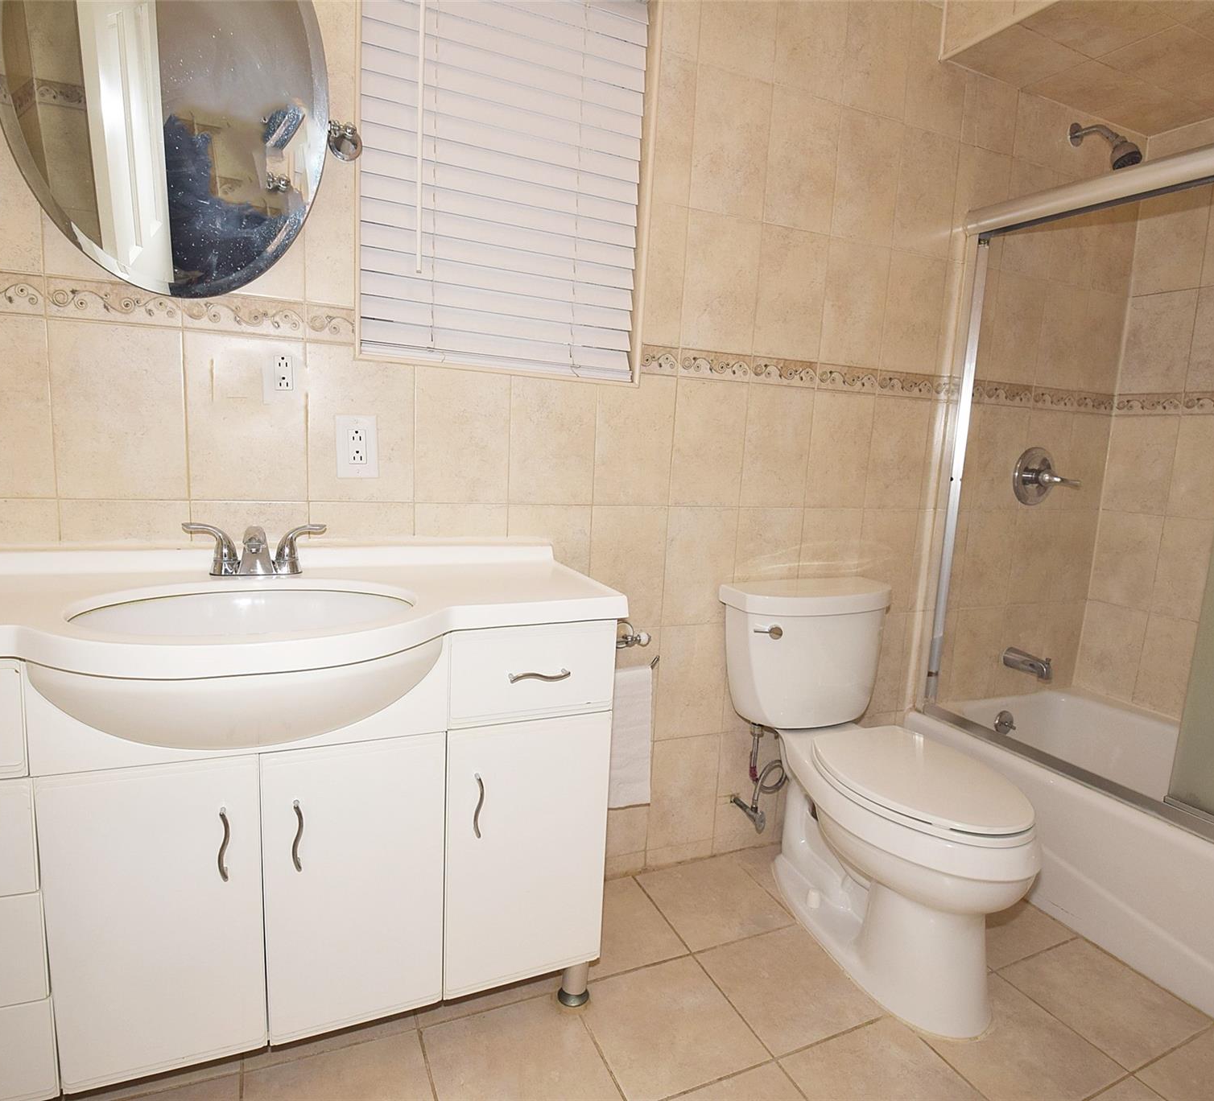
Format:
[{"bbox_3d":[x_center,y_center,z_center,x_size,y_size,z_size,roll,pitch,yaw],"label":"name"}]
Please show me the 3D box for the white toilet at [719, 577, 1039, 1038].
[{"bbox_3d":[0.630,0.521,1.609,0.470,0.785,0.700,-1,10,-24],"label":"white toilet"}]

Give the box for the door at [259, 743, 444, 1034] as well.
[{"bbox_3d":[-0.408,0.547,1.131,0.278,0.508,0.020,-1,10,-22],"label":"door"}]

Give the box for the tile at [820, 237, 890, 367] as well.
[{"bbox_3d":[0.649,-0.641,1.798,0.202,0.307,0.010,-1,10,-22],"label":"tile"}]

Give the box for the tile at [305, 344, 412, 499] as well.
[{"bbox_3d":[-0.501,-0.256,1.407,0.202,0.307,0.010,-1,9,-22],"label":"tile"}]

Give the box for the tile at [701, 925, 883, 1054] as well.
[{"bbox_3d":[0.389,0.932,1.476,0.296,0.010,0.292,-1,10,-25],"label":"tile"}]

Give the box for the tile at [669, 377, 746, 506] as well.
[{"bbox_3d":[0.251,-0.261,1.696,0.200,0.303,0.010,-1,9,-22],"label":"tile"}]

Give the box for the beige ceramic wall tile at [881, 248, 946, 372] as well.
[{"bbox_3d":[0.857,-0.658,1.899,0.208,0.301,0.010,-1,9,-21],"label":"beige ceramic wall tile"}]

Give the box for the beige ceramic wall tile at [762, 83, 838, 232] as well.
[{"bbox_3d":[0.479,-0.948,1.688,0.202,0.307,0.010,-1,9,-22],"label":"beige ceramic wall tile"}]

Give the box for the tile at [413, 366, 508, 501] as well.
[{"bbox_3d":[-0.316,-0.246,1.508,0.203,0.285,0.010,-1,9,-21],"label":"tile"}]

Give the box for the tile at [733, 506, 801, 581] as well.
[{"bbox_3d":[0.425,0.039,1.817,0.200,0.303,0.010,-1,9,-22],"label":"tile"}]

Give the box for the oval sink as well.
[{"bbox_3d":[-0.527,0.164,1.040,0.465,0.150,0.315,-1,9,-22],"label":"oval sink"}]

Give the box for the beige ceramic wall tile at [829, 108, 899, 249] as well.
[{"bbox_3d":[0.659,-0.939,1.742,0.200,0.303,0.010,-1,9,-22],"label":"beige ceramic wall tile"}]

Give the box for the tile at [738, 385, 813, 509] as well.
[{"bbox_3d":[0.442,-0.267,1.789,0.202,0.307,0.010,-1,9,-22],"label":"tile"}]

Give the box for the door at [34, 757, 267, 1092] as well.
[{"bbox_3d":[-0.665,0.552,1.028,0.280,0.508,0.020,-1,10,-22],"label":"door"}]

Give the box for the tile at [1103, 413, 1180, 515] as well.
[{"bbox_3d":[1.695,-0.272,2.186,0.010,0.303,0.194,-1,9,-21],"label":"tile"}]

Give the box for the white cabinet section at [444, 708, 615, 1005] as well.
[{"bbox_3d":[-0.210,0.507,1.399,0.297,0.497,0.380,-1,9,-23],"label":"white cabinet section"}]

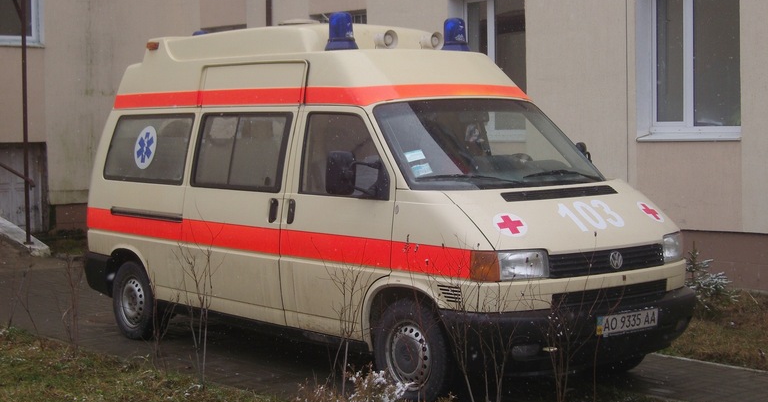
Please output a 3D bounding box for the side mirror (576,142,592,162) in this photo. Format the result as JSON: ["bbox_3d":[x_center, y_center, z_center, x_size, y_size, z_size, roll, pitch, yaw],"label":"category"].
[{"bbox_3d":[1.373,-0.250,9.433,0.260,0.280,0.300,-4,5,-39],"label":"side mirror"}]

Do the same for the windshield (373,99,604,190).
[{"bbox_3d":[0.668,-0.346,8.721,1.620,0.770,0.110,-4,-39,-39],"label":"windshield"}]

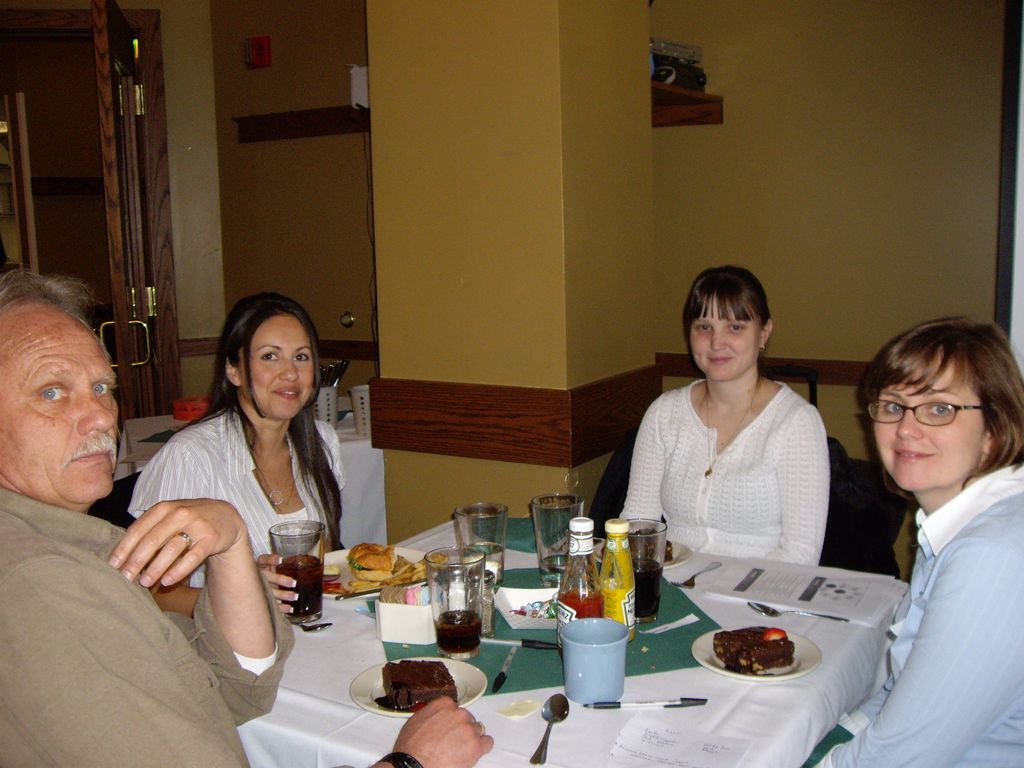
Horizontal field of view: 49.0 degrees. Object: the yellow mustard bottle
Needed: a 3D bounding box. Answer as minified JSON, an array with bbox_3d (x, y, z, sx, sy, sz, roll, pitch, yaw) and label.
[{"bbox_3d":[0.158,0.293,1.673,0.052,0.181,0.052,-1,9,0],"label":"yellow mustard bottle"}]

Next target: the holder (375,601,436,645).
[{"bbox_3d":[-0.149,0.350,1.694,0.088,0.062,0.060,1,9,14],"label":"holder"}]

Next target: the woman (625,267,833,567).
[{"bbox_3d":[0.364,0.401,2.209,0.460,1.240,0.660,3,10,26],"label":"woman"}]

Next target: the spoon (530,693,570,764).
[{"bbox_3d":[0.044,0.416,1.367,0.037,0.021,0.177,0,9,10],"label":"spoon"}]

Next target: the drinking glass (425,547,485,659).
[{"bbox_3d":[-0.080,0.322,1.647,0.088,0.144,0.088,-2,9,-3],"label":"drinking glass"}]

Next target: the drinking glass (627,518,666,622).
[{"bbox_3d":[0.200,0.296,1.767,0.088,0.144,0.088,0,9,6],"label":"drinking glass"}]

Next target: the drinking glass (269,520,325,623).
[{"bbox_3d":[-0.333,0.297,1.767,0.089,0.143,0.089,-4,7,-11],"label":"drinking glass"}]

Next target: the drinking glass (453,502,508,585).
[{"bbox_3d":[-0.049,0.282,1.887,0.088,0.144,0.088,-2,9,-2],"label":"drinking glass"}]

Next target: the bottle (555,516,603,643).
[{"bbox_3d":[0.101,0.292,1.618,0.066,0.203,0.066,-1,9,0],"label":"bottle"}]

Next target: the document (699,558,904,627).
[{"bbox_3d":[0.491,0.338,1.877,0.285,0.012,0.222,4,11,31],"label":"document"}]

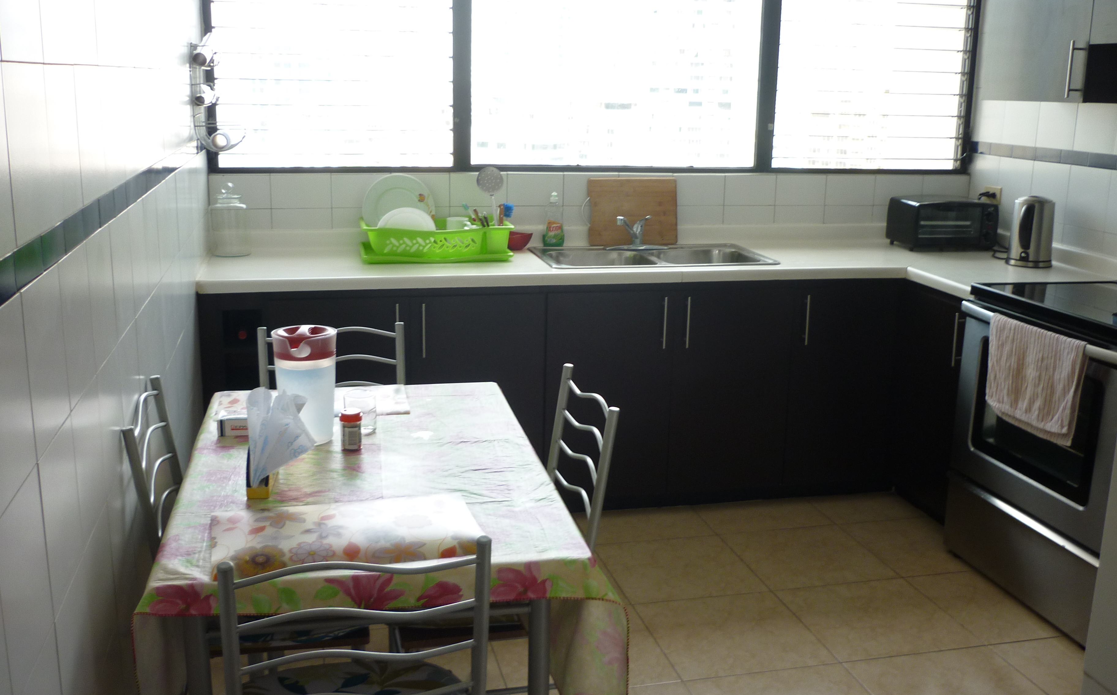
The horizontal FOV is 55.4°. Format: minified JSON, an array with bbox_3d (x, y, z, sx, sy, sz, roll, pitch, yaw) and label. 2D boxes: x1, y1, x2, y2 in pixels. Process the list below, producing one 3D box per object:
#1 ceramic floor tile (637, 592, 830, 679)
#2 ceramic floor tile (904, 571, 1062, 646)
[{"bbox_3d":[0.503,0.824,3.073,0.446,0.010,0.446,-2,14,-13],"label":"ceramic floor tile"},{"bbox_3d":[1.355,0.776,3.213,0.437,0.010,0.437,-2,14,-13],"label":"ceramic floor tile"}]

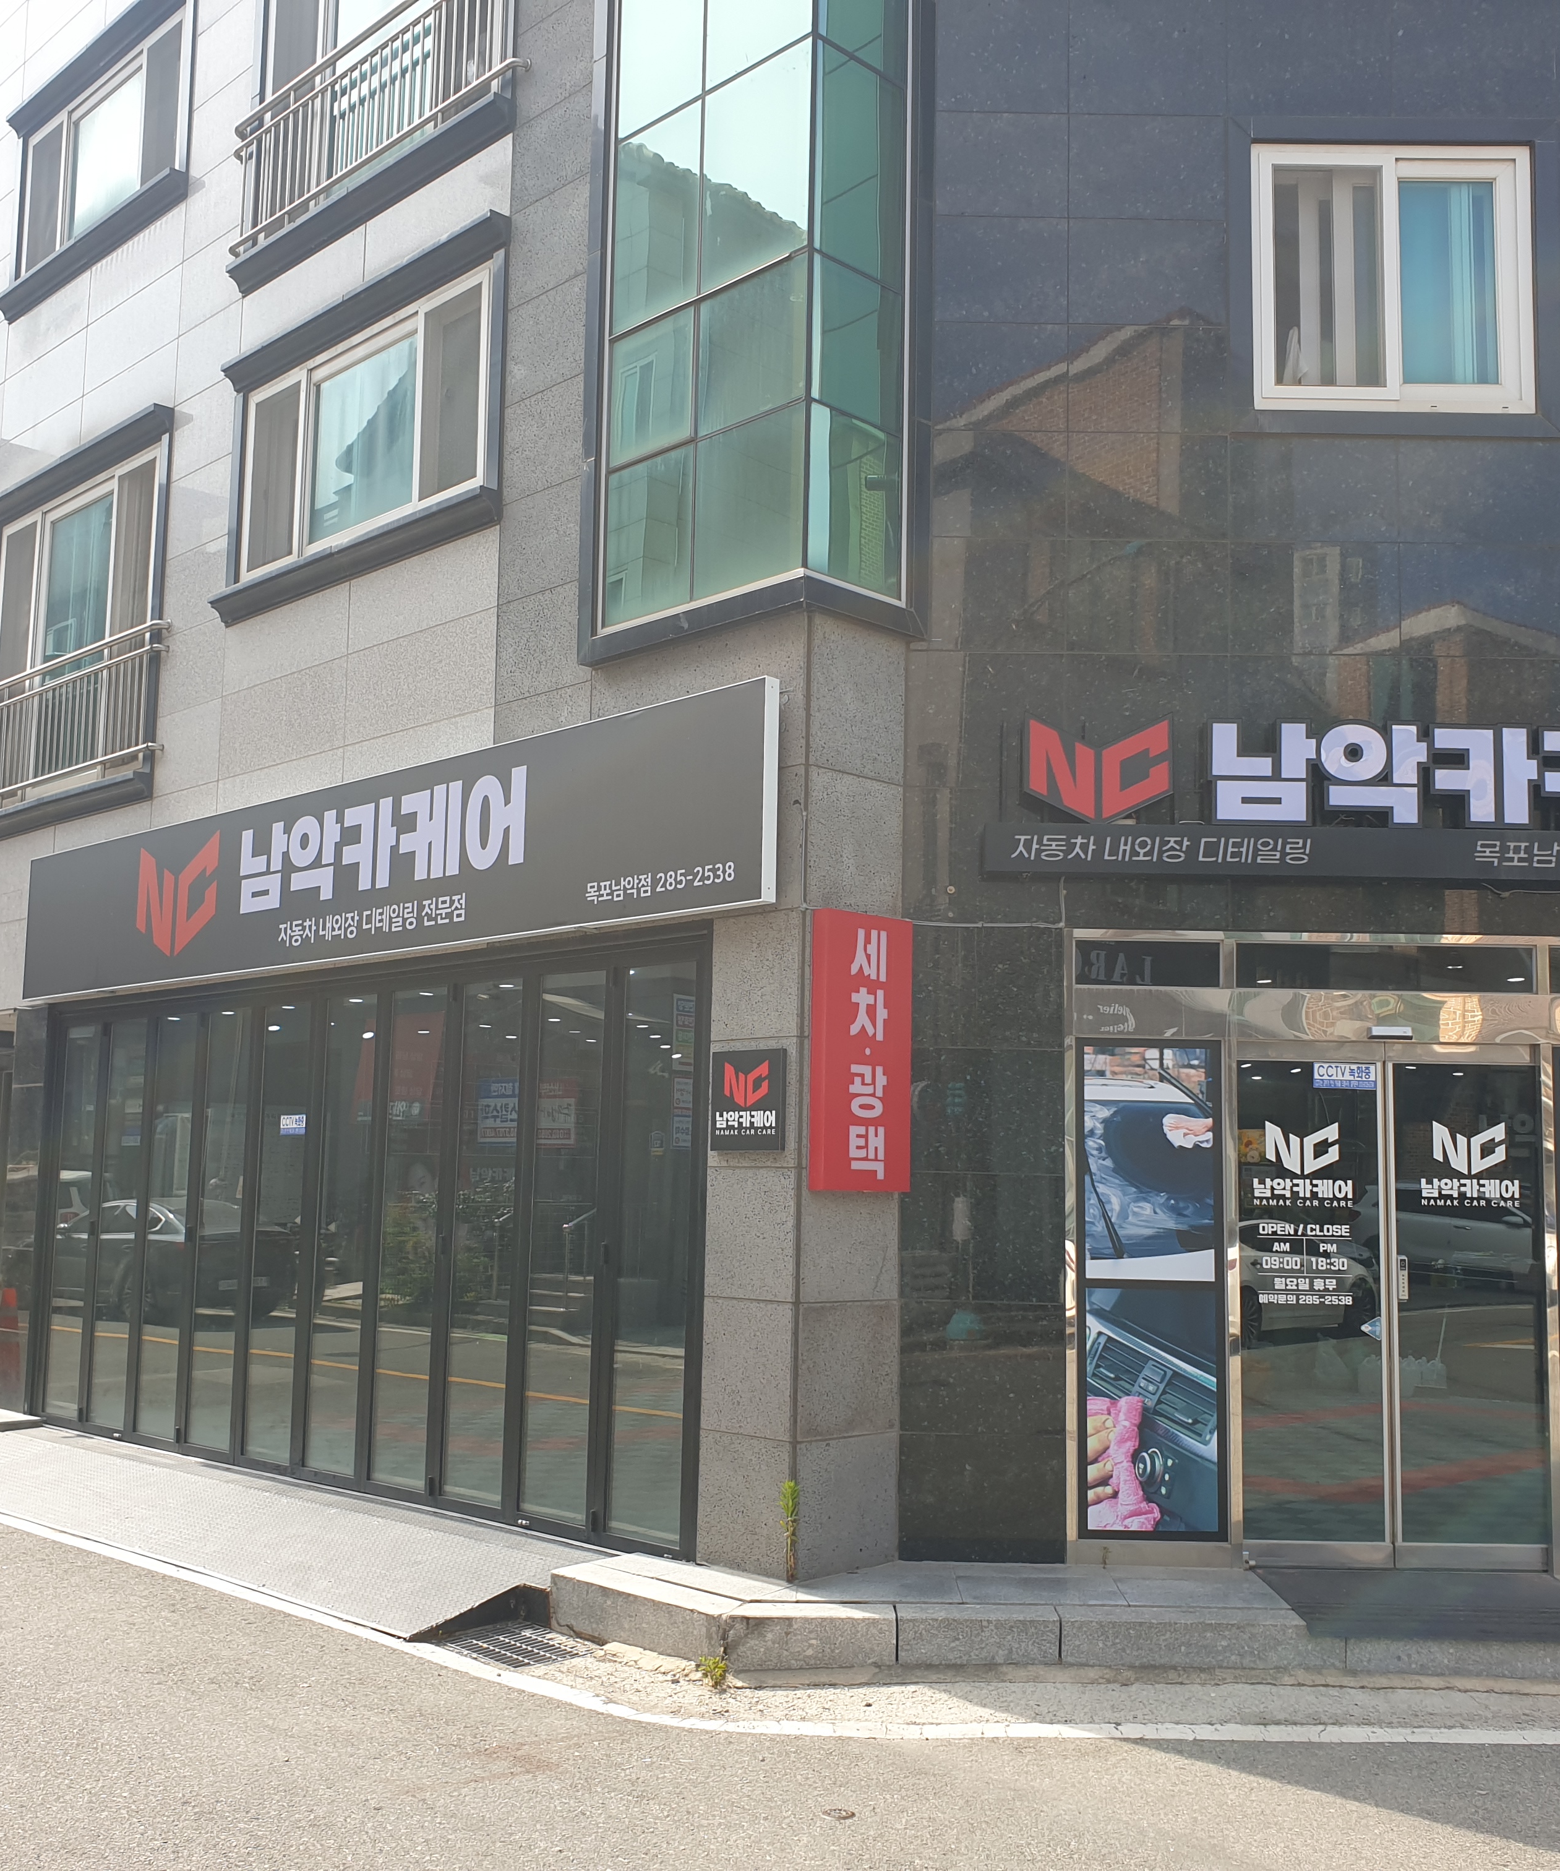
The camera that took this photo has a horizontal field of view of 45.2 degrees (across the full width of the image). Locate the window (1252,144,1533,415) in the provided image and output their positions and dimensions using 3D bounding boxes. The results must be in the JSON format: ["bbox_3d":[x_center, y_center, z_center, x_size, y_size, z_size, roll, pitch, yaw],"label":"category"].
[{"bbox_3d":[2.643,-2.820,8.126,1.198,1.211,0.130,1,-7,1],"label":"window"}]

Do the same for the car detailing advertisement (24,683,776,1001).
[{"bbox_3d":[-2.377,-0.305,9.541,6.586,0.888,0.090,-6,-10,44],"label":"car detailing advertisement"}]

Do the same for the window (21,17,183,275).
[{"bbox_3d":[-4.555,-5.274,12.576,2.264,1.117,0.130,-6,-10,44],"label":"window"}]

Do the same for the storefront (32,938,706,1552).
[{"bbox_3d":[-2.421,1.430,9.527,5.979,2.442,0.120,-6,-10,44],"label":"storefront"}]

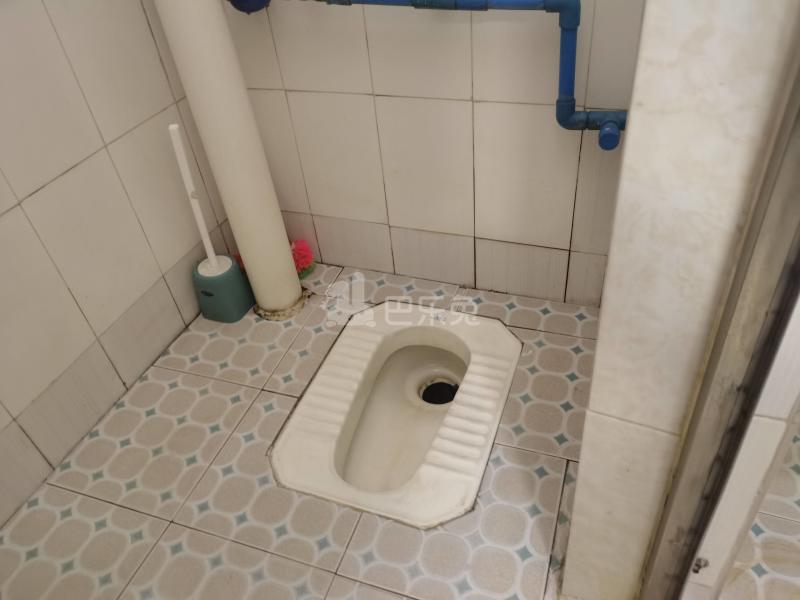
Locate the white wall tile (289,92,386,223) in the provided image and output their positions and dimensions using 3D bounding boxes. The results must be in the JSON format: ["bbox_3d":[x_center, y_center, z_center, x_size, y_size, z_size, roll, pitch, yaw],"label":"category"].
[{"bbox_3d":[-0.126,-0.302,1.347,0.197,0.300,0.010,10,42,19],"label":"white wall tile"}]

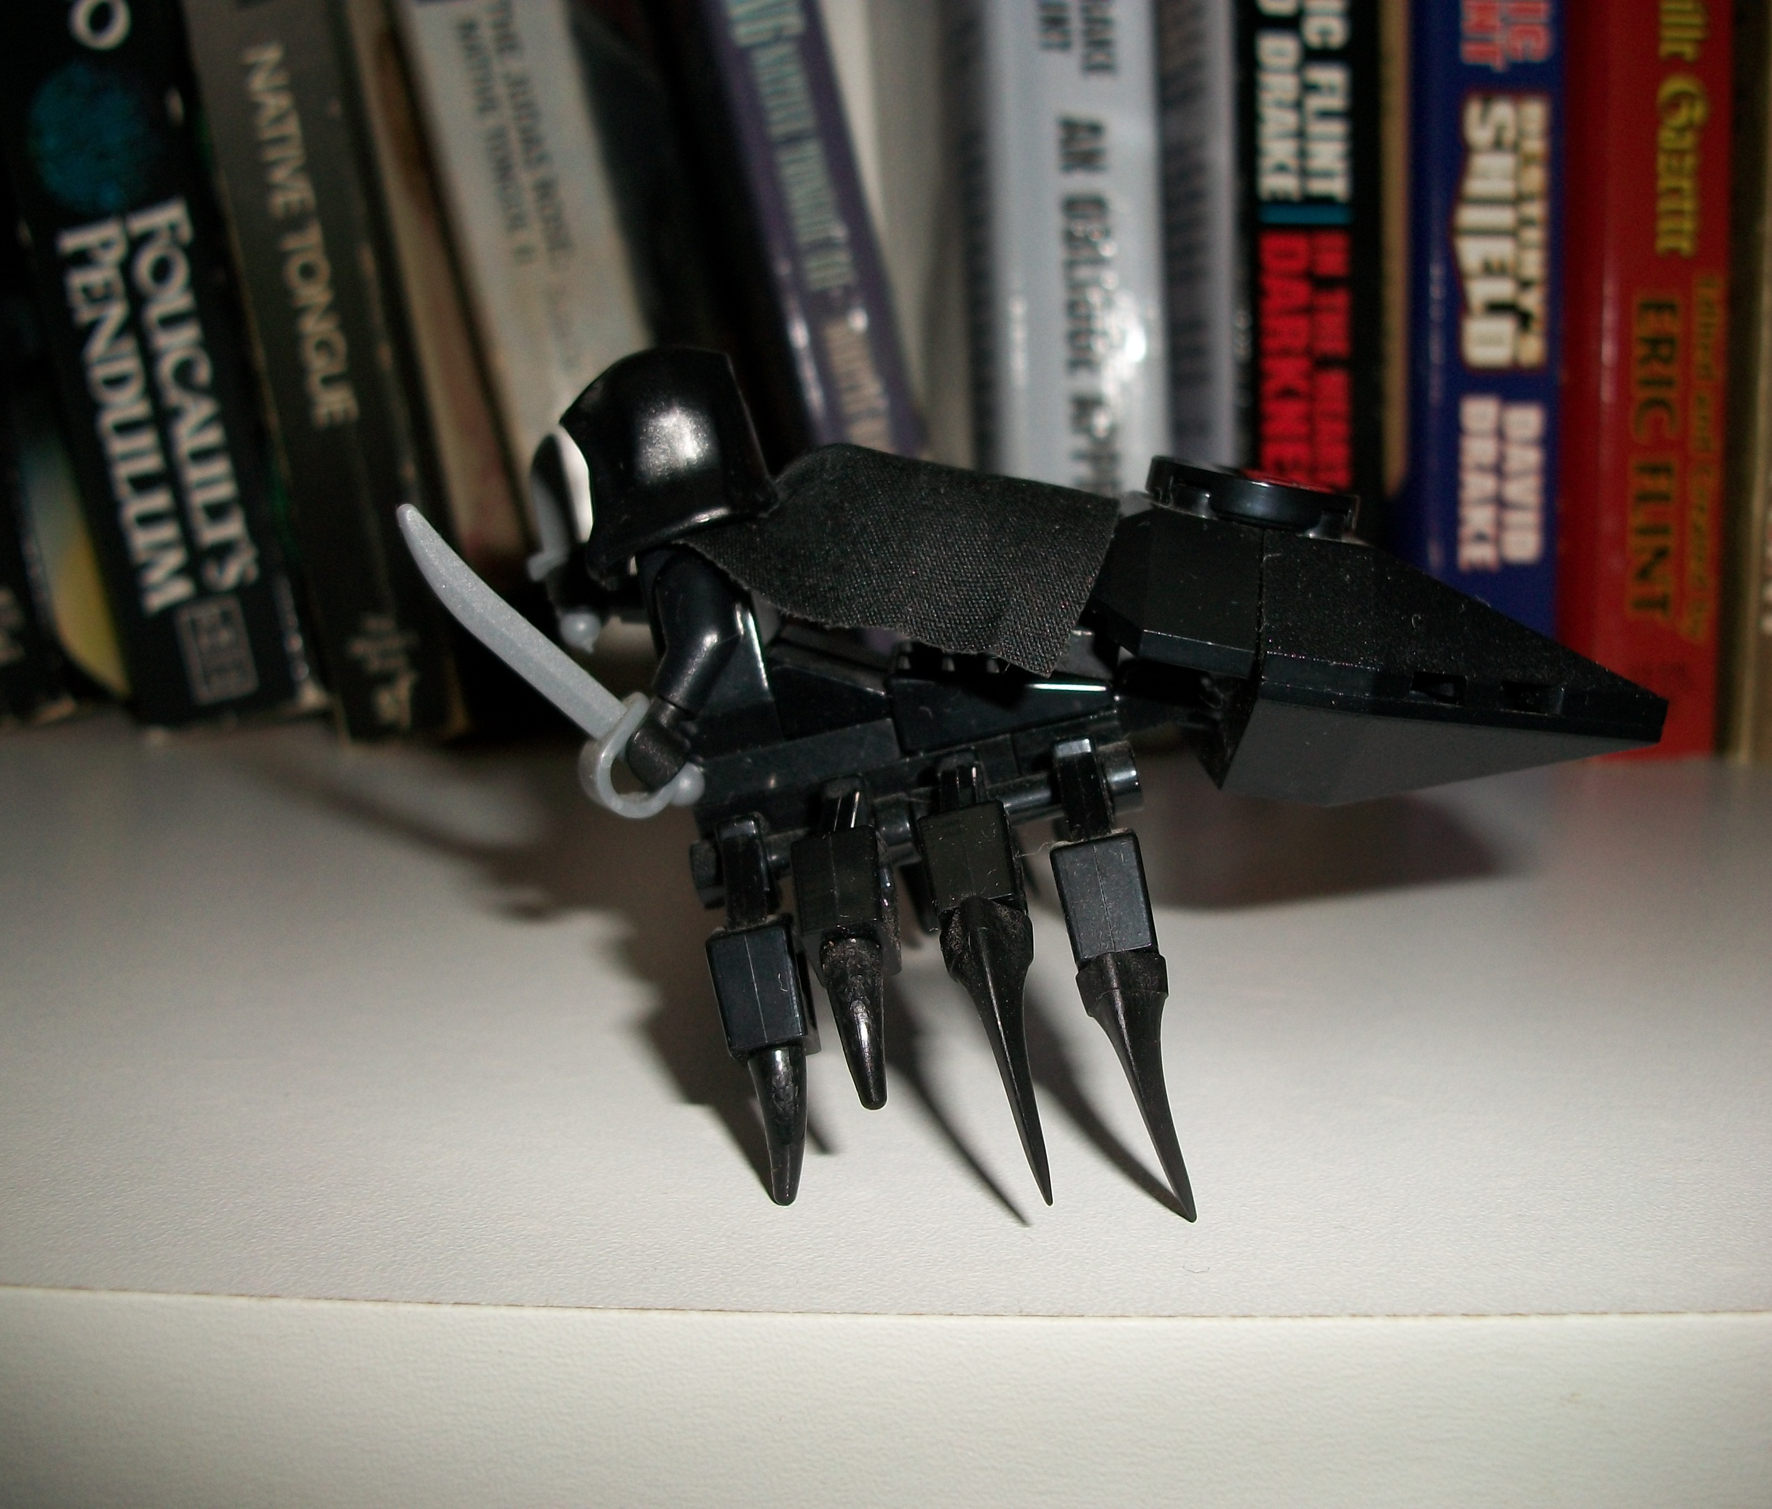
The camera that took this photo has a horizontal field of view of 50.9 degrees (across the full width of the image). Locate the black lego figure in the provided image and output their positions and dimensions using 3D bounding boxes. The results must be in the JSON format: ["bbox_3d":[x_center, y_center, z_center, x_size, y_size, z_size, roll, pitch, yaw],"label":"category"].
[{"bbox_3d":[0.011,0.000,0.141,0.092,0.058,0.050,1,9,6],"label":"black lego figure"}]

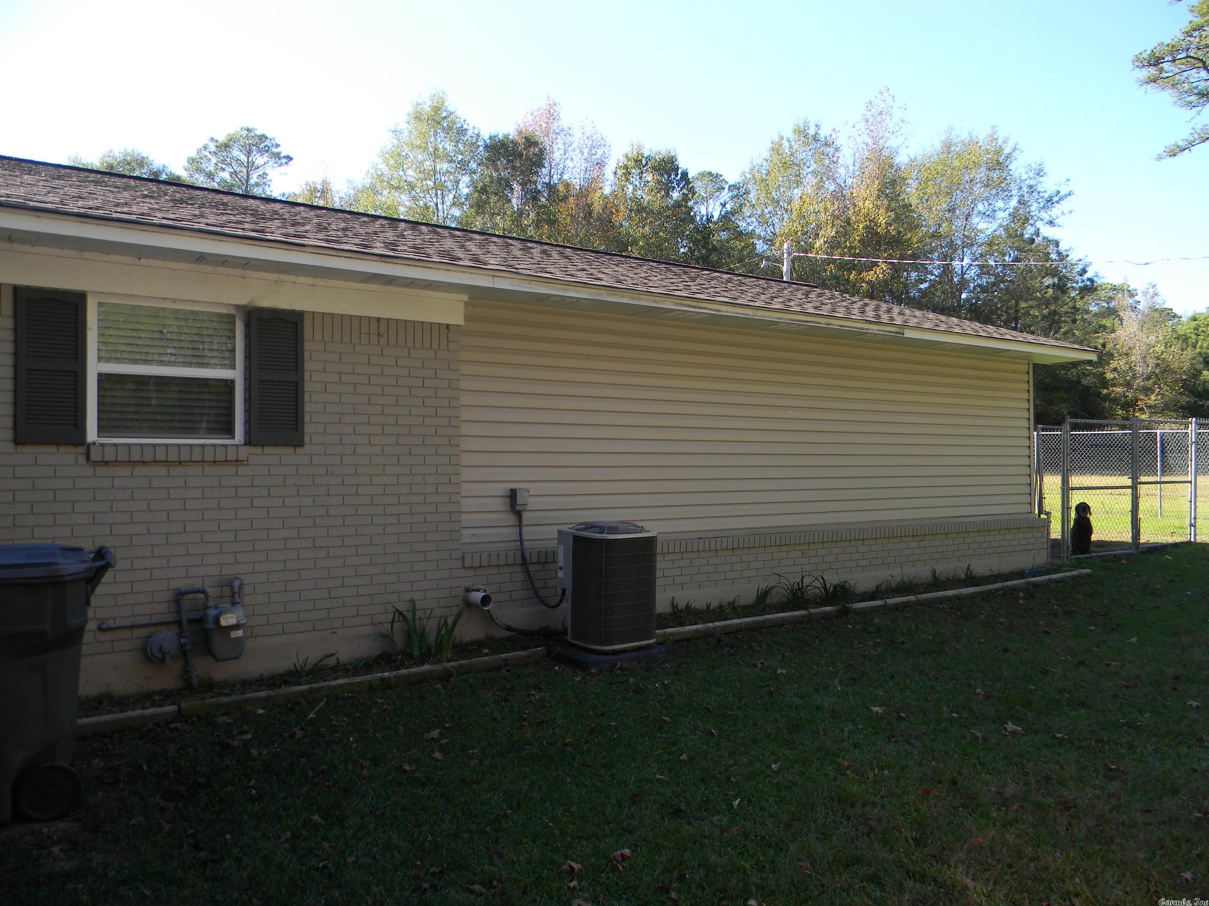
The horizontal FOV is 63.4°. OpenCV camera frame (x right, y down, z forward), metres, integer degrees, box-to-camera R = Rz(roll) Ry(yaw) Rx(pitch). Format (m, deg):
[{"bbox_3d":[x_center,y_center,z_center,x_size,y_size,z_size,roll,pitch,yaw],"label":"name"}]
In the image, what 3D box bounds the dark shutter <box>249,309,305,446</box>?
[{"bbox_3d":[-2.132,-0.485,6.365,0.355,0.885,0.035,0,-1,-36],"label":"dark shutter"}]

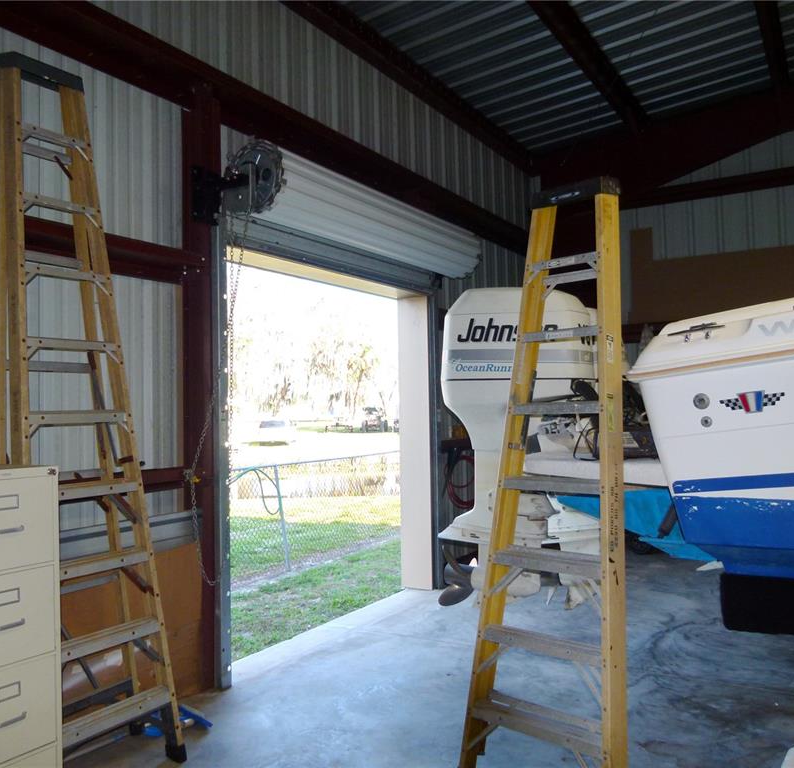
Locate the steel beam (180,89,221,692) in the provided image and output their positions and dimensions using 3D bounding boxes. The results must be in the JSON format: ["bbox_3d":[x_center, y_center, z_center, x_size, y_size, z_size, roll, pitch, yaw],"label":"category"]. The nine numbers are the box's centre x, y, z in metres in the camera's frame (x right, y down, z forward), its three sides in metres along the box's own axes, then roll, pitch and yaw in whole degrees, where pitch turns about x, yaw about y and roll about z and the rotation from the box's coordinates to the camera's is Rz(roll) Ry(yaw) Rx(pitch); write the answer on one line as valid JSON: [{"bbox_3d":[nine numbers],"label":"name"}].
[{"bbox_3d":[-1.079,0.031,4.096,0.200,3.270,0.130,-2,-2,30],"label":"steel beam"}]

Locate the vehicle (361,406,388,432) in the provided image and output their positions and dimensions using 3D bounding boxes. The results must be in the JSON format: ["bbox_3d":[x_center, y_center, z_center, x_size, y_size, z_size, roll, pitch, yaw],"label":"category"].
[{"bbox_3d":[-1.804,2.871,59.300,1.880,2.000,3.300,-1,-2,6],"label":"vehicle"}]

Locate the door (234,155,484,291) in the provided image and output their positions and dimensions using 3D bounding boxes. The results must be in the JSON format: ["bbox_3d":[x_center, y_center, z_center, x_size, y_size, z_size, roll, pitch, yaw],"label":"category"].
[{"bbox_3d":[-0.135,-1.024,5.103,0.410,0.550,2.530,-2,-2,30],"label":"door"}]

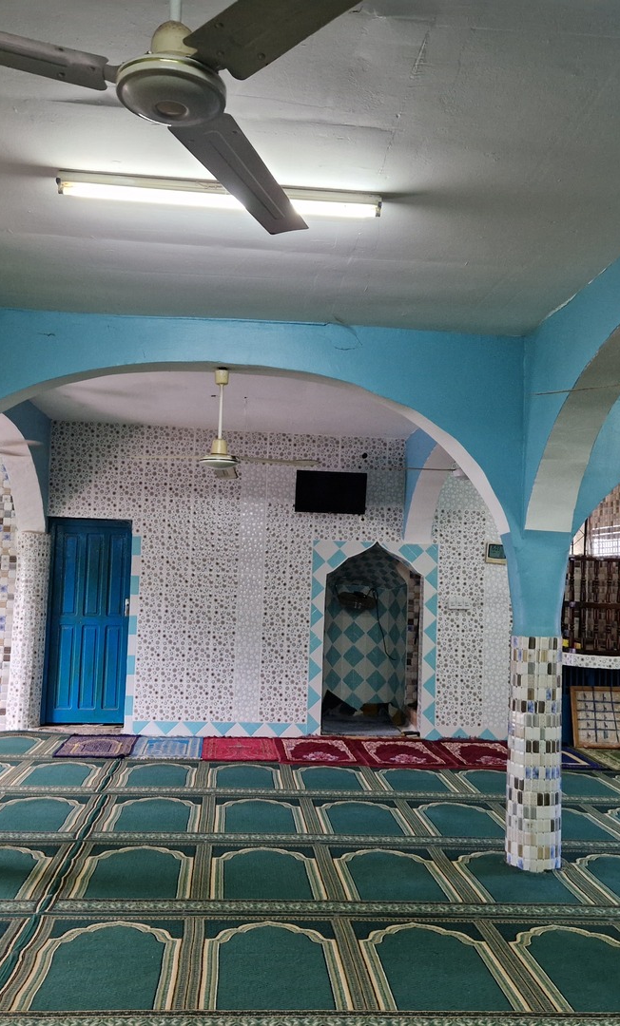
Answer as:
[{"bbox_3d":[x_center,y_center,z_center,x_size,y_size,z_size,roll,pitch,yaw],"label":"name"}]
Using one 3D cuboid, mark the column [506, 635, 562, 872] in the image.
[{"bbox_3d":[1.330,1.394,5.384,0.330,1.330,0.330,2,-4,-4],"label":"column"}]

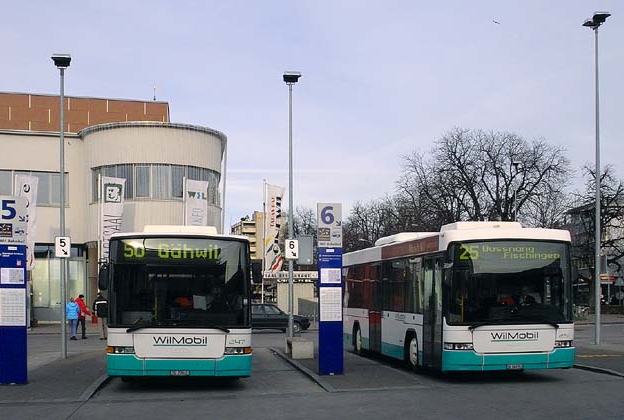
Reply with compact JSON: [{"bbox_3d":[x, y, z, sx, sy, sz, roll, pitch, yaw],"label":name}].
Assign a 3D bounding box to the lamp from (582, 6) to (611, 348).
[{"bbox_3d":[8.719,-0.964,27.300,0.800,10.200,0.650,-2,-5,17],"label":"lamp"}]

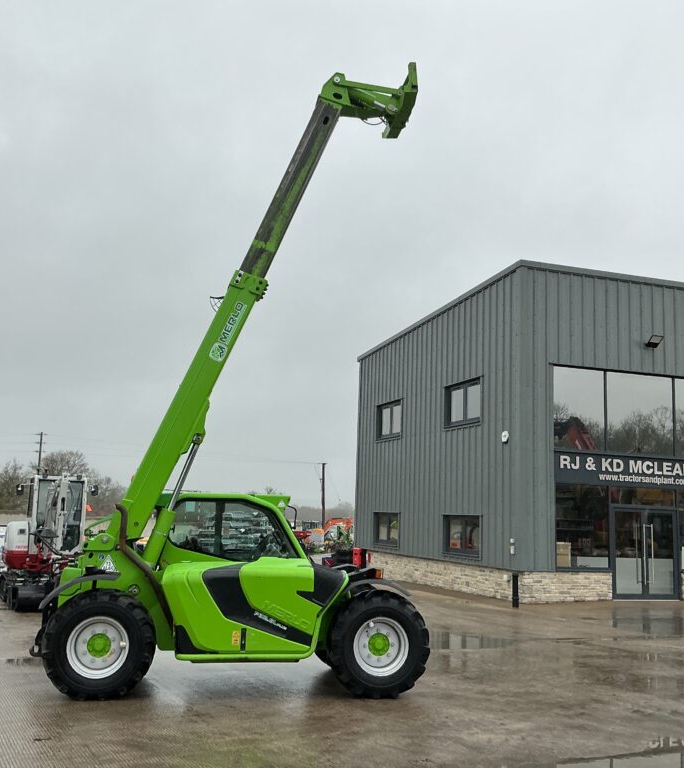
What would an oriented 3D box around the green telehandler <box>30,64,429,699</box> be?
[{"bbox_3d":[-1.105,-0.344,9.186,3.920,6.970,2.020,4,-9,-12],"label":"green telehandler"}]

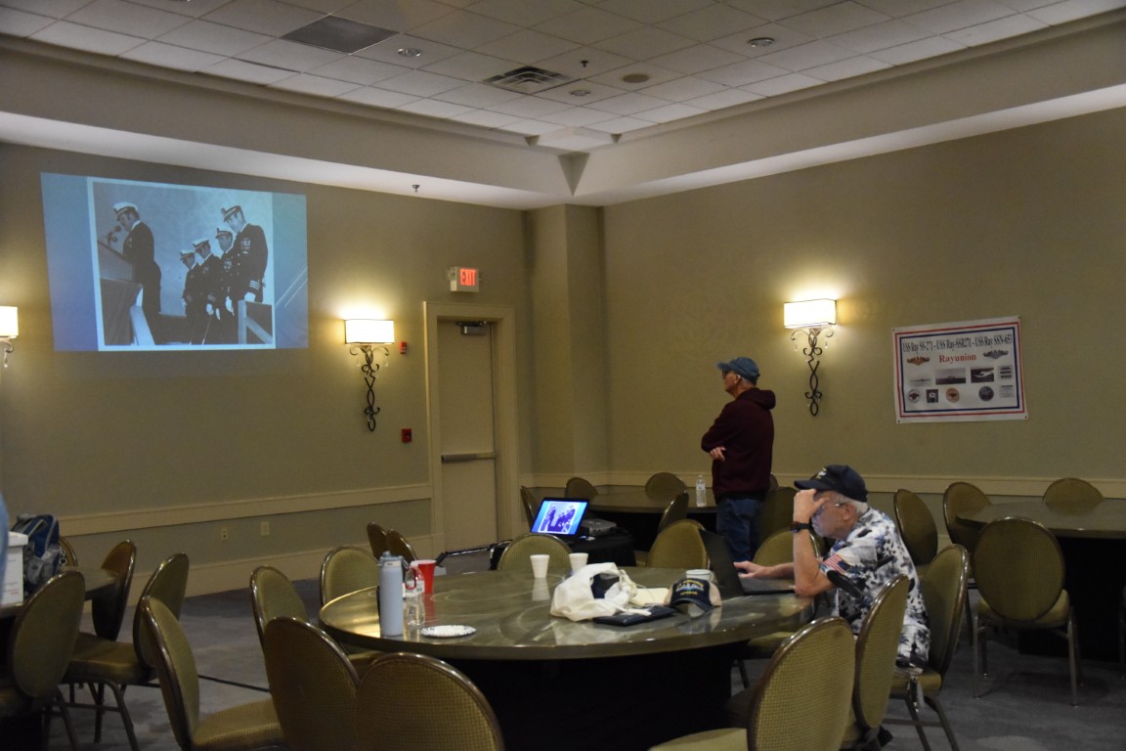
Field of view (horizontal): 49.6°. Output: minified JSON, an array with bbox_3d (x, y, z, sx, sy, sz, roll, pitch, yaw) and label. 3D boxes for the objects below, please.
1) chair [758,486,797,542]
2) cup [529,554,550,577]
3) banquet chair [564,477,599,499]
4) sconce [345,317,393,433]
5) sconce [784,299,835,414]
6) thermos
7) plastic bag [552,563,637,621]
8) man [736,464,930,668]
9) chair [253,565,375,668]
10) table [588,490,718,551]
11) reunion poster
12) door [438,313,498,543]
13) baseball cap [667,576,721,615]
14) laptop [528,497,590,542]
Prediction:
[{"bbox_3d":[1.431,1.194,8.444,0.455,0.875,0.550,-1,-2,-25],"label":"chair"},{"bbox_3d":[-0.097,0.819,5.224,0.081,0.091,0.081,-2,-2,0],"label":"cup"},{"bbox_3d":[0.306,1.323,10.553,0.470,0.890,0.610,-1,-2,-37],"label":"banquet chair"},{"bbox_3d":[-1.806,0.004,11.476,0.130,1.057,0.480,-3,-2,44],"label":"sconce"},{"bbox_3d":[2.279,-0.153,11.142,0.460,1.060,0.150,-4,-2,44],"label":"sconce"},{"bbox_3d":[-0.554,0.702,3.935,0.080,0.268,0.077,-2,-1,-8],"label":"thermos"},{"bbox_3d":[0.099,0.715,4.071,0.300,0.166,0.240,-2,-2,1],"label":"plastic bag"},{"bbox_3d":[1.065,0.958,4.693,0.760,1.230,0.560,-2,-2,-5],"label":"man"},{"bbox_3d":[-0.919,1.202,4.815,0.610,0.890,0.470,-3,-2,17],"label":"chair"},{"bbox_3d":[1.028,1.289,9.145,1.800,0.750,1.800,-3,-2,44],"label":"table"},{"bbox_3d":[3.438,-0.029,10.643,1.185,0.870,0.015,-4,-2,44],"label":"reunion poster"},{"bbox_3d":[-0.979,0.619,12.533,0.060,2.390,0.840,-3,-2,44],"label":"door"},{"bbox_3d":[0.445,0.733,4.127,0.185,0.108,0.265,-3,-2,15],"label":"baseball cap"},{"bbox_3d":[-0.096,0.806,6.811,0.365,0.225,0.365,-4,-2,44],"label":"laptop"}]

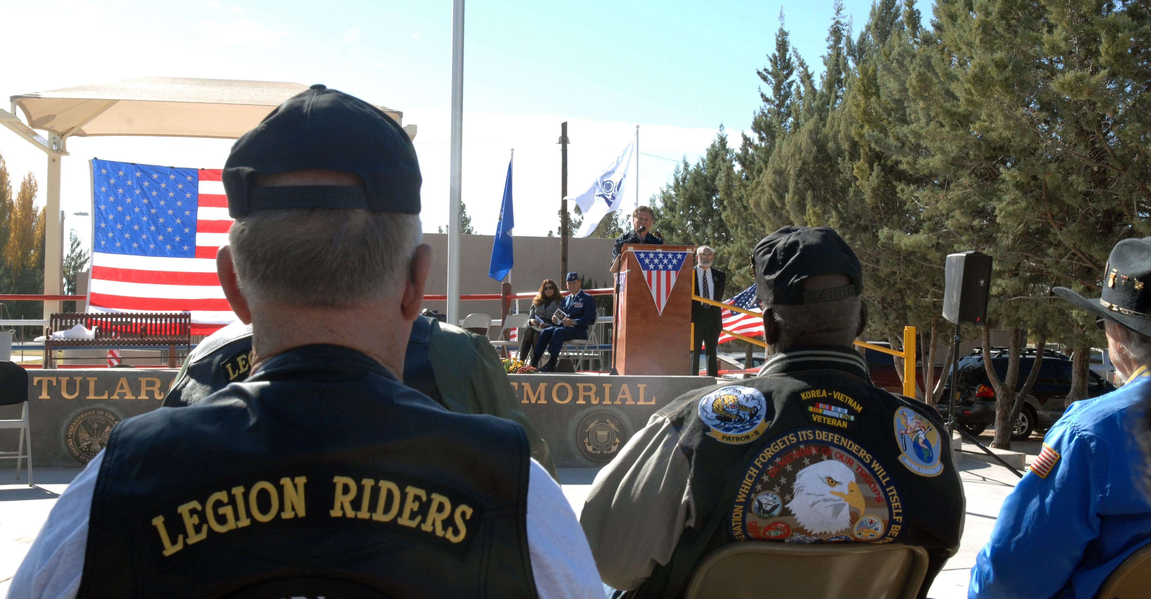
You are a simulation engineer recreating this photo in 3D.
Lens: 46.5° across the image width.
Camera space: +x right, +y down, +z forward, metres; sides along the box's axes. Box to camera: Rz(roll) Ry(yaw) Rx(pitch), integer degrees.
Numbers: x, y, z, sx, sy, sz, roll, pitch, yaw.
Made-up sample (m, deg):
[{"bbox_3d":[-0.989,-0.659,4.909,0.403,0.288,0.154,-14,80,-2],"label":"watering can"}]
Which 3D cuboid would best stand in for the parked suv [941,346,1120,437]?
[{"bbox_3d":[9.683,1.945,27.317,4.500,1.720,1.840,2,-2,-19],"label":"parked suv"}]

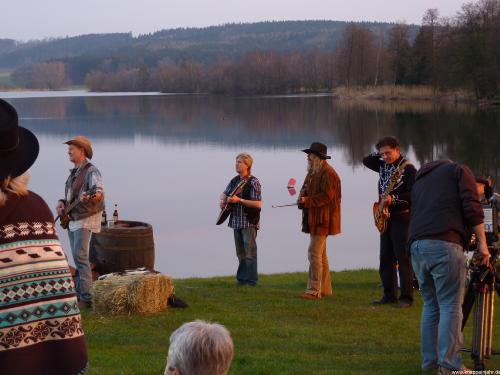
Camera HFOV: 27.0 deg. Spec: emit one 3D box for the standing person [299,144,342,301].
[{"bbox_3d":[0.835,0.405,12.400,0.520,1.870,0.560,-1,6,-9],"label":"standing person"}]

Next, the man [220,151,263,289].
[{"bbox_3d":[-0.100,0.430,13.850,0.420,1.780,0.540,-4,7,-38],"label":"man"}]

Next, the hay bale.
[{"bbox_3d":[-1.238,1.128,11.050,0.460,0.360,0.860,0,2,29],"label":"hay bale"}]

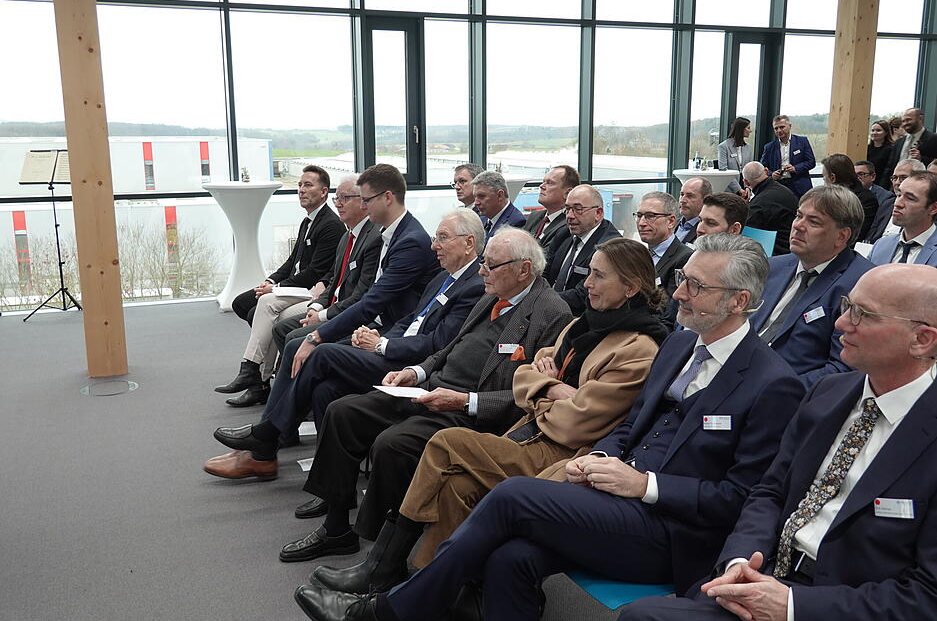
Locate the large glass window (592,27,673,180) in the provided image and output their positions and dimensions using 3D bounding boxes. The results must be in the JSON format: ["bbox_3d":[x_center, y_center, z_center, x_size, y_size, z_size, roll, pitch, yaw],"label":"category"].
[{"bbox_3d":[1.760,-2.253,9.685,1.169,1.593,0.100,-5,13,-21],"label":"large glass window"}]

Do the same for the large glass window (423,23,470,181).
[{"bbox_3d":[-0.204,-2.083,8.914,0.476,1.593,0.100,-5,13,-21],"label":"large glass window"}]

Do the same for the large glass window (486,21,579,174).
[{"bbox_3d":[0.629,-2.155,9.241,1.169,1.593,0.100,-5,13,-21],"label":"large glass window"}]

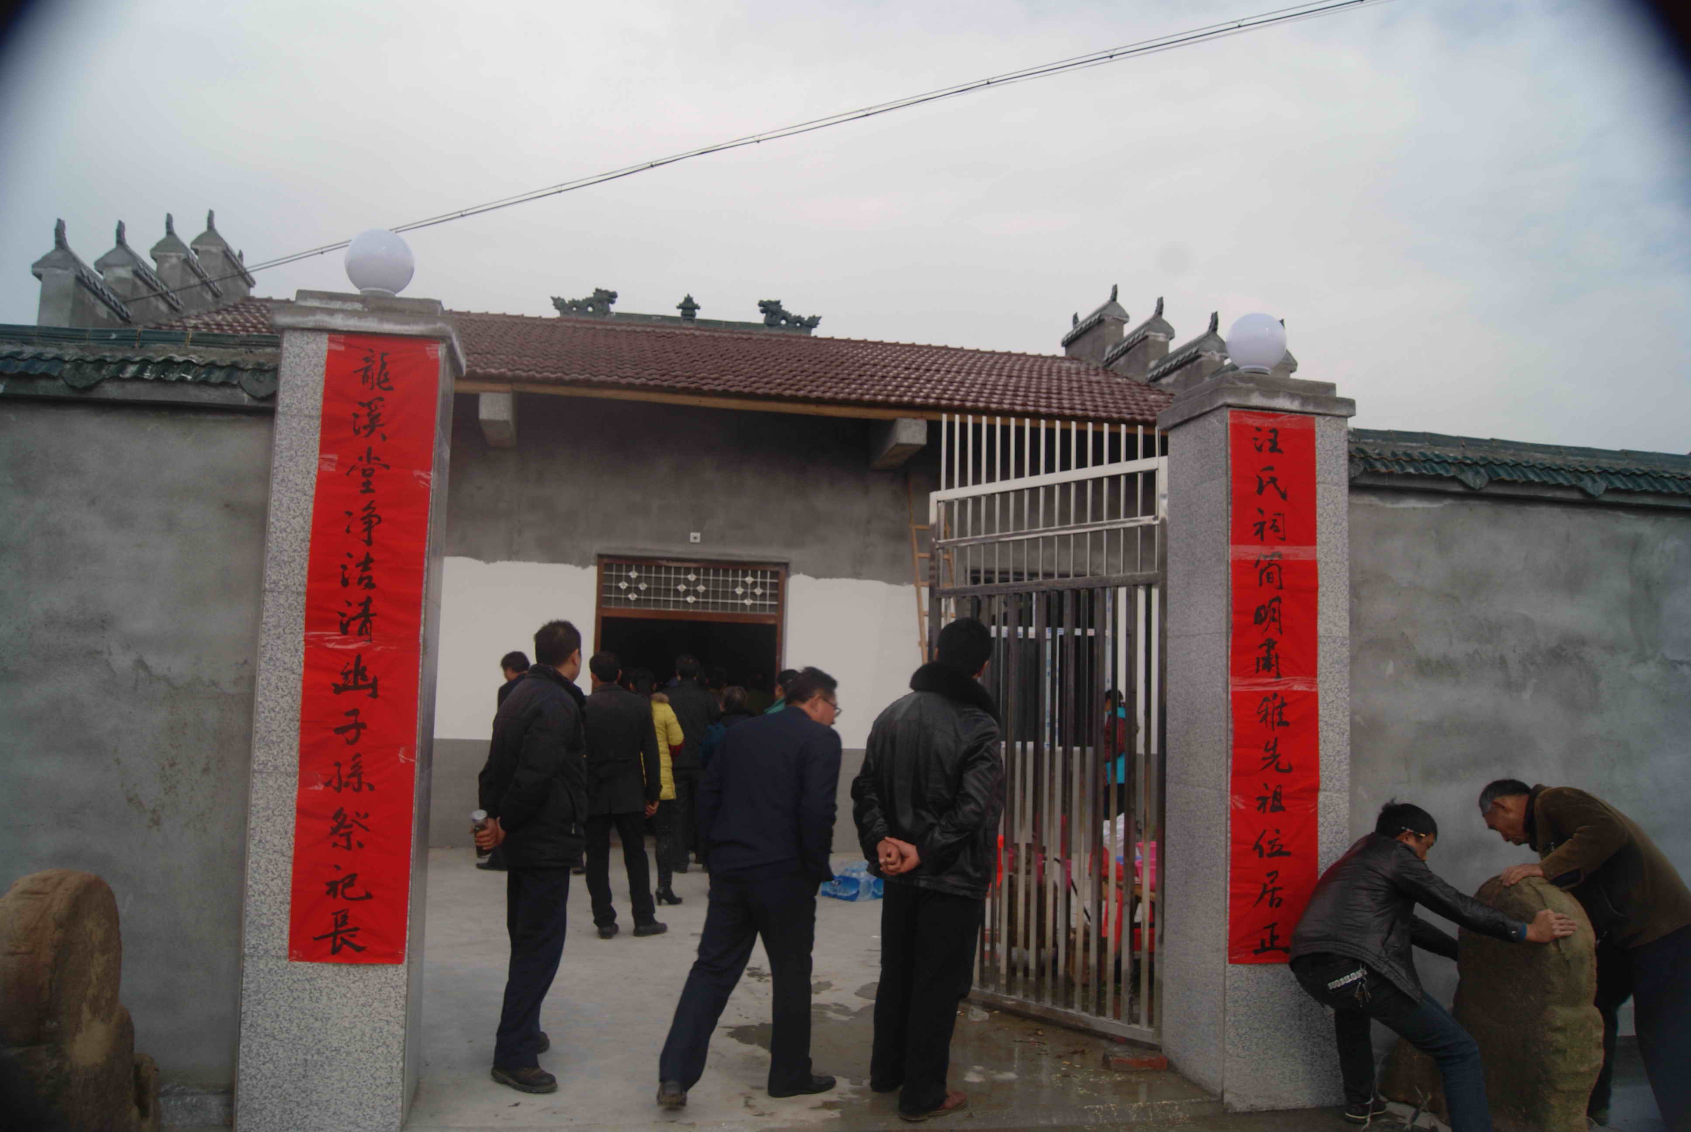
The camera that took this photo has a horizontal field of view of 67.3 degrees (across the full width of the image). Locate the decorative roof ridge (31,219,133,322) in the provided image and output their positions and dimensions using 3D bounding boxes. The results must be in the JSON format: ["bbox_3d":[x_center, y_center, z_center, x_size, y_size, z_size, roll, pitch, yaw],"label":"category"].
[{"bbox_3d":[-5.575,-2.150,9.332,0.340,0.440,1.100,2,-5,-10],"label":"decorative roof ridge"}]

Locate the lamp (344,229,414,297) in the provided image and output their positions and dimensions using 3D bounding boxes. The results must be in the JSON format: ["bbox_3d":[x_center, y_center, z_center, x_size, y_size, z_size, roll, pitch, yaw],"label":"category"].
[{"bbox_3d":[-1.666,-1.083,4.538,0.250,0.245,0.250,2,-5,-10],"label":"lamp"}]

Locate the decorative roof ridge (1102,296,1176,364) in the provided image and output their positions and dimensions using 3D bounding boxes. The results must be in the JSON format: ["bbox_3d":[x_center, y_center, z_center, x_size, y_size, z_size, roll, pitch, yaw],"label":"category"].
[{"bbox_3d":[3.079,-2.437,13.278,0.340,0.440,1.100,2,-5,-10],"label":"decorative roof ridge"}]

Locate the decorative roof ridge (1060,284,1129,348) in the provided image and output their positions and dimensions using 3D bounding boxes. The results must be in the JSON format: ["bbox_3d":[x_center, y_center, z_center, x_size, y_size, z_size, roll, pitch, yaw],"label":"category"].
[{"bbox_3d":[2.856,-2.808,14.482,0.340,0.440,1.200,2,-5,-10],"label":"decorative roof ridge"}]

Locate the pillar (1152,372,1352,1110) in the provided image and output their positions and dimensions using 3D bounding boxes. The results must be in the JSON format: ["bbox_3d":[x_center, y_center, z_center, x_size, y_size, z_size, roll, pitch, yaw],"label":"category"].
[{"bbox_3d":[1.620,0.651,5.062,0.560,2.770,0.580,2,-5,-10],"label":"pillar"}]

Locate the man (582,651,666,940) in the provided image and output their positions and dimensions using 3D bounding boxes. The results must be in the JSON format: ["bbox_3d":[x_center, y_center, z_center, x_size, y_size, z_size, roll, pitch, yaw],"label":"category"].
[{"bbox_3d":[-1.287,1.320,7.467,0.500,1.630,0.360,2,-5,-3],"label":"man"}]

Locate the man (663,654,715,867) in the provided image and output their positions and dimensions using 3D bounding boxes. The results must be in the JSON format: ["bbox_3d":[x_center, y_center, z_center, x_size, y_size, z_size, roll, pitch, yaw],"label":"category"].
[{"bbox_3d":[-1.194,1.535,9.957,0.500,1.650,0.340,2,-5,-7],"label":"man"}]

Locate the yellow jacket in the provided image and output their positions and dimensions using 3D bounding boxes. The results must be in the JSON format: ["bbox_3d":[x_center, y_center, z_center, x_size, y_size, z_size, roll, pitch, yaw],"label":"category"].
[{"bbox_3d":[-1.326,1.207,8.633,0.470,0.700,0.350,1,-5,5],"label":"yellow jacket"}]

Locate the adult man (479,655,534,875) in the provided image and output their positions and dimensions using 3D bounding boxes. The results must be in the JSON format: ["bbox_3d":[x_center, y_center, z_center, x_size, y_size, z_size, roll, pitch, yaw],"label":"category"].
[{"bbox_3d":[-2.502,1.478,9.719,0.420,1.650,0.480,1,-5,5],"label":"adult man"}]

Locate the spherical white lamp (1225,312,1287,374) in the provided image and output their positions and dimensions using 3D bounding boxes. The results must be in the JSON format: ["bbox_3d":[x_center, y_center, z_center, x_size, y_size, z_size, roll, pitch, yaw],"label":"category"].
[{"bbox_3d":[1.688,-0.914,5.217,0.250,0.245,0.250,2,-5,-10],"label":"spherical white lamp"}]

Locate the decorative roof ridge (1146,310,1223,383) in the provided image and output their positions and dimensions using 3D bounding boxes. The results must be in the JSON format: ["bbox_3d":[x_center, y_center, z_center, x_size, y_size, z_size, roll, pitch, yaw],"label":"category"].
[{"bbox_3d":[3.298,-2.070,12.154,0.340,0.440,1.100,2,-5,-10],"label":"decorative roof ridge"}]

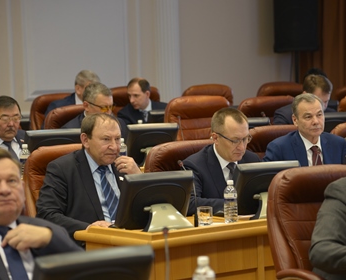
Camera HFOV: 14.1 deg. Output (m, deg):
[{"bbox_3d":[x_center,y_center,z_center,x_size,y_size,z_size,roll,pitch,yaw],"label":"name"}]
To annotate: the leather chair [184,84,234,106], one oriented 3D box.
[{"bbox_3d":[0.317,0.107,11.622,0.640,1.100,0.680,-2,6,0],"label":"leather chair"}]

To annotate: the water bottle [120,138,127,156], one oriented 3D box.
[{"bbox_3d":[-0.317,0.096,8.811,0.066,0.210,0.066,-2,6,0],"label":"water bottle"}]

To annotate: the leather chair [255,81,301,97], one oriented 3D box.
[{"bbox_3d":[0.967,0.116,11.305,0.640,1.130,0.680,-3,6,-12],"label":"leather chair"}]

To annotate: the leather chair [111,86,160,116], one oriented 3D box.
[{"bbox_3d":[-0.321,0.129,11.524,0.640,1.100,0.680,-1,6,8],"label":"leather chair"}]

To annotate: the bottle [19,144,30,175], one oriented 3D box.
[{"bbox_3d":[-0.878,0.130,8.361,0.063,0.205,0.063,-2,6,0],"label":"bottle"}]

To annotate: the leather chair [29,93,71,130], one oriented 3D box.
[{"bbox_3d":[-0.781,0.220,10.828,0.640,1.130,0.680,-4,7,-22],"label":"leather chair"}]

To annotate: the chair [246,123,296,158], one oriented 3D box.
[{"bbox_3d":[0.771,0.505,7.595,0.640,1.130,0.680,-4,7,-25],"label":"chair"}]

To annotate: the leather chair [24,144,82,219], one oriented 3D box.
[{"bbox_3d":[-0.390,0.580,6.940,0.640,1.100,0.680,-6,7,-33],"label":"leather chair"}]

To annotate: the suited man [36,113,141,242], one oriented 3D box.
[{"bbox_3d":[-0.239,0.513,6.749,0.620,1.270,0.820,-6,8,-36],"label":"suited man"}]

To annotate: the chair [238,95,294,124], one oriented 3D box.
[{"bbox_3d":[0.792,0.280,9.674,0.640,1.130,0.680,-4,7,-20],"label":"chair"}]

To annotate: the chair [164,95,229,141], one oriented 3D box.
[{"bbox_3d":[0.294,0.247,10.039,0.640,1.100,0.680,-4,7,-22],"label":"chair"}]

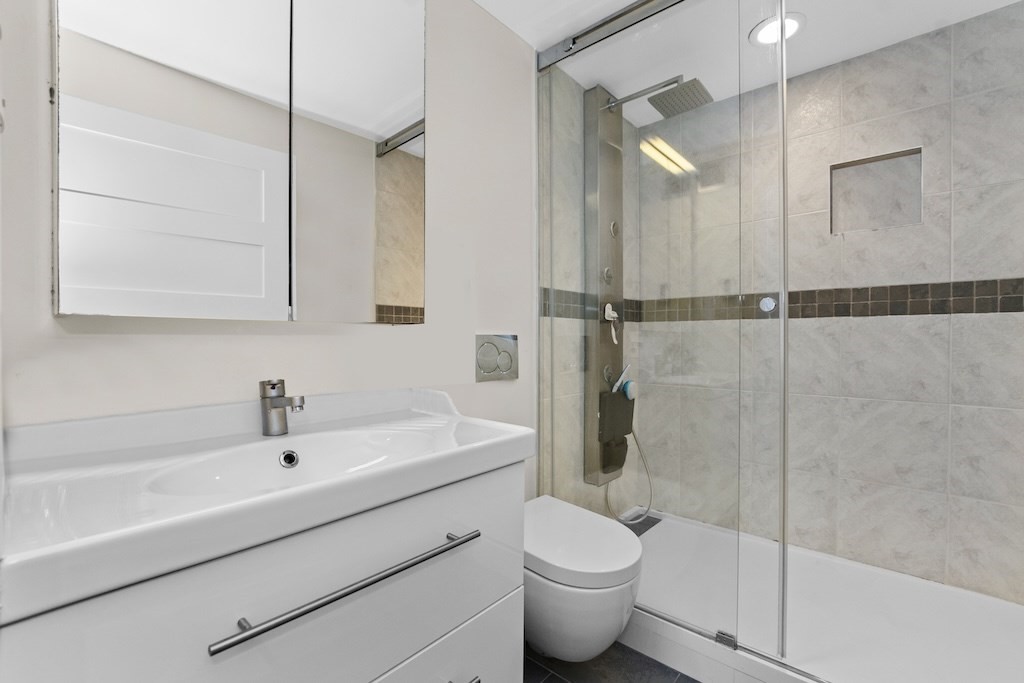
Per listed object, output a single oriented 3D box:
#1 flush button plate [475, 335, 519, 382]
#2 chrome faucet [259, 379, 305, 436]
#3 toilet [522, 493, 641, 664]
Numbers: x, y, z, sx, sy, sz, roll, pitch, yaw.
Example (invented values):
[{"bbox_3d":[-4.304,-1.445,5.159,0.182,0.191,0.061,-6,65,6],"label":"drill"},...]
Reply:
[{"bbox_3d":[-0.061,0.060,1.532,0.016,0.164,0.235,0,0,42],"label":"flush button plate"},{"bbox_3d":[-0.465,0.133,0.872,0.157,0.115,0.048,-9,-6,42],"label":"chrome faucet"},{"bbox_3d":[0.144,0.778,1.332,0.555,0.400,0.375,0,0,42],"label":"toilet"}]

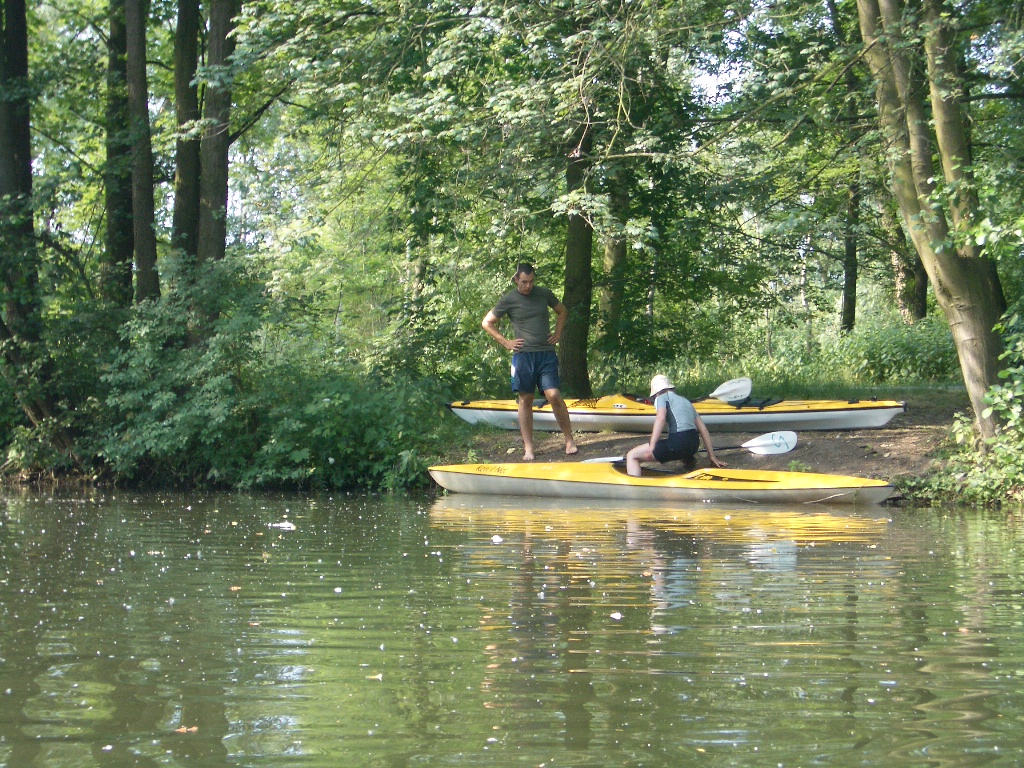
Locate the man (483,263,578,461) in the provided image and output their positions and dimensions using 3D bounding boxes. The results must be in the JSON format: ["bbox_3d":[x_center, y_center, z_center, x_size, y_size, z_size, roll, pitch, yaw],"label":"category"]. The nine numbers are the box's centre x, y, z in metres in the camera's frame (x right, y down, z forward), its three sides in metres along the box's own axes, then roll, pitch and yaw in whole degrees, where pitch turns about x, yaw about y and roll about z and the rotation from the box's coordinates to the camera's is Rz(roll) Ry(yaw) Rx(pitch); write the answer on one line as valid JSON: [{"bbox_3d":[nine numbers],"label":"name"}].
[{"bbox_3d":[0.172,-0.209,20.300,0.820,1.800,0.500,0,1,-22],"label":"man"}]

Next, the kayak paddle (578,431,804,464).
[{"bbox_3d":[1.668,0.621,20.450,2.120,0.200,0.200,-4,2,-15],"label":"kayak paddle"}]

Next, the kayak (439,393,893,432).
[{"bbox_3d":[1.628,0.286,21.600,4.530,0.380,0.600,0,1,0],"label":"kayak"}]

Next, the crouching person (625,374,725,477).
[{"bbox_3d":[1.477,0.377,19.900,0.800,0.940,0.650,1,1,38],"label":"crouching person"}]

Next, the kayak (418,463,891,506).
[{"bbox_3d":[1.343,0.904,19.600,4.180,0.360,0.600,1,1,9],"label":"kayak"}]

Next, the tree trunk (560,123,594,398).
[{"bbox_3d":[0.712,-1.343,23.800,0.360,3.050,0.360,1,1,0],"label":"tree trunk"}]

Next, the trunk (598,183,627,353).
[{"bbox_3d":[1.240,-1.425,27.000,0.310,2.350,0.310,3,1,0],"label":"trunk"}]

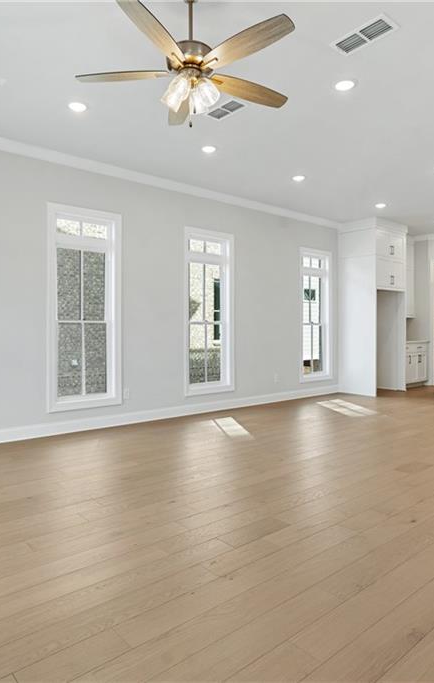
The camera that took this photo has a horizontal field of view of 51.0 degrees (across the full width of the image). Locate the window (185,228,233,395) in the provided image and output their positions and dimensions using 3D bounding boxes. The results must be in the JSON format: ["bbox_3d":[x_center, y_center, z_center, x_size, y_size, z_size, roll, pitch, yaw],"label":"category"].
[{"bbox_3d":[-0.108,-0.399,6.307,0.871,2.233,0.130,-1,2,-40],"label":"window"}]

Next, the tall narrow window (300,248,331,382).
[{"bbox_3d":[1.690,-0.440,7.887,0.871,2.250,0.120,-1,2,-40],"label":"tall narrow window"}]

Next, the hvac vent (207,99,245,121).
[{"bbox_3d":[0.077,-1.996,3.952,0.164,0.025,0.360,-1,2,-40],"label":"hvac vent"}]

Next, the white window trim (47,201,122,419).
[{"bbox_3d":[-1.484,-0.361,5.137,0.875,2.229,0.130,-1,2,-40],"label":"white window trim"}]

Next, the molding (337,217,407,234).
[{"bbox_3d":[2.870,-2.023,8.281,1.129,0.187,0.752,-1,2,-40],"label":"molding"}]

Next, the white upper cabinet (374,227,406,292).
[{"bbox_3d":[2.853,-1.410,8.211,1.010,1.050,0.666,-1,2,-40],"label":"white upper cabinet"}]

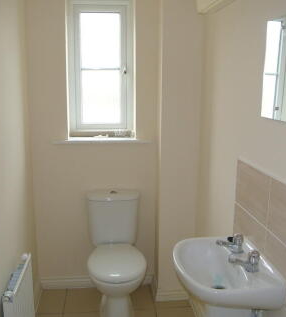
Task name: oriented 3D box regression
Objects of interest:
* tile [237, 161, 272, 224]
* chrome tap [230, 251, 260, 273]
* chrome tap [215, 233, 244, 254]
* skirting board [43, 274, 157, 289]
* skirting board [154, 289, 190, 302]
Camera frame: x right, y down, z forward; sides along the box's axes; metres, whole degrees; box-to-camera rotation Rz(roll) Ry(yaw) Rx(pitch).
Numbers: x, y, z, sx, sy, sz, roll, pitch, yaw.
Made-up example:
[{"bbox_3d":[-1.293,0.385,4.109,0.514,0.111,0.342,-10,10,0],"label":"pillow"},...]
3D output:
[{"bbox_3d":[0.500,0.151,1.641,0.010,0.221,0.349,-1,12,-7],"label":"tile"},{"bbox_3d":[0.408,0.410,1.424,0.125,0.085,0.050,-1,12,-7],"label":"chrome tap"},{"bbox_3d":[0.392,0.377,1.583,0.125,0.085,0.050,-1,12,-7],"label":"chrome tap"},{"bbox_3d":[-0.344,0.950,2.749,0.846,0.097,0.018,-1,12,-7],"label":"skirting board"},{"bbox_3d":[0.246,0.987,2.596,0.297,0.094,0.018,-1,12,-7],"label":"skirting board"}]

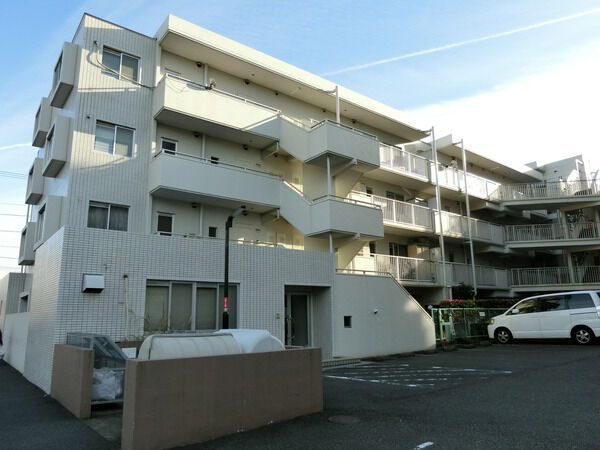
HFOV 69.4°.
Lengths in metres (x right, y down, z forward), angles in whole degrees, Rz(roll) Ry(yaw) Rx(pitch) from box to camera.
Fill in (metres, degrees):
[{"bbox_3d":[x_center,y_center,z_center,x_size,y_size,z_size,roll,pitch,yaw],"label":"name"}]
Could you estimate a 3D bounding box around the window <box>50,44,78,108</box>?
[{"bbox_3d":[-8.605,-5.423,15.810,0.426,1.588,2.043,8,-15,-37],"label":"window"}]

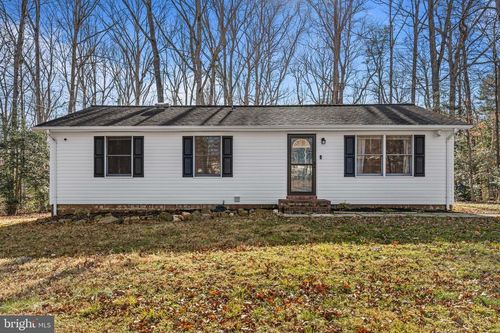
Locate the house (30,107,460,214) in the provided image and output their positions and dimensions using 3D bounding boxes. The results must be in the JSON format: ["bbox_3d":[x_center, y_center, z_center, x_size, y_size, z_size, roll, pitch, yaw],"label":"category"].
[{"bbox_3d":[0.120,-0.570,14.650,14.200,4.280,7.750,0,0,1],"label":"house"}]

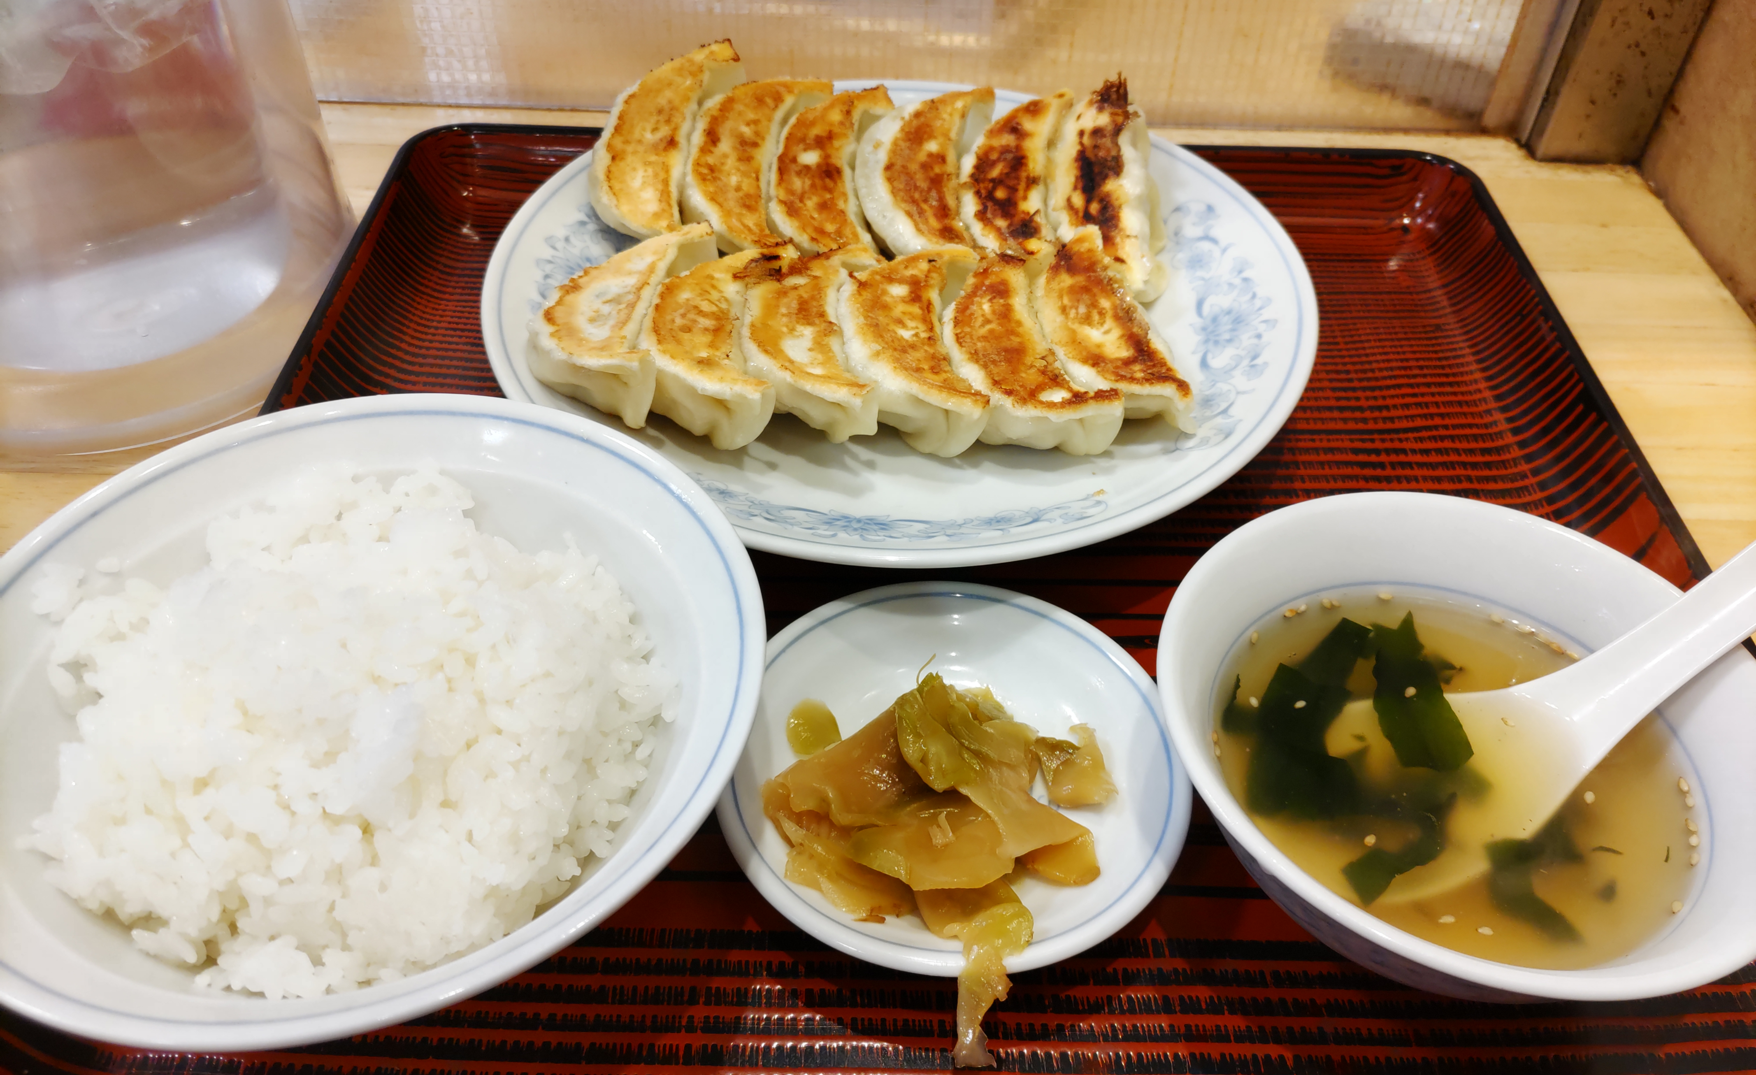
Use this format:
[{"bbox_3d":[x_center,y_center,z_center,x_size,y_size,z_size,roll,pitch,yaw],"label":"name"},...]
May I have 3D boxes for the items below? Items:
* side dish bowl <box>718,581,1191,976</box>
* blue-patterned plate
[{"bbox_3d":[0.015,0.054,0.285,0.100,0.024,0.100,1,45,-1],"label":"side dish bowl"},{"bbox_3d":[0.006,-0.070,0.406,0.246,0.028,0.246,1,45,-1],"label":"blue-patterned plate"}]

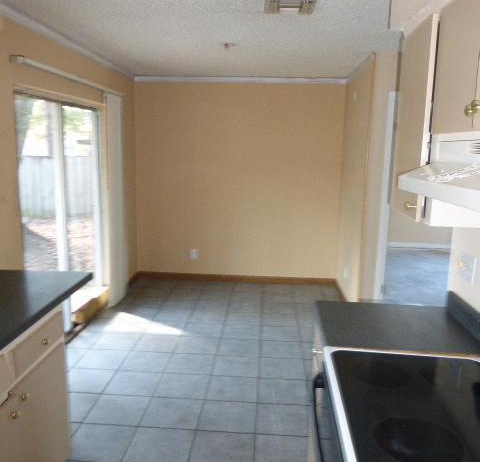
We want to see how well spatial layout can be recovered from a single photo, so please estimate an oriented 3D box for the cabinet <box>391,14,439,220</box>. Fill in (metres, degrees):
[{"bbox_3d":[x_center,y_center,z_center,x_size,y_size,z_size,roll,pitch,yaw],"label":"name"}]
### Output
[{"bbox_3d":[0.826,-0.413,1.790,0.320,0.740,0.430,2,10,4],"label":"cabinet"}]

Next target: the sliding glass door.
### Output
[{"bbox_3d":[-1.441,-0.101,3.894,0.100,1.950,1.660,2,10,4],"label":"sliding glass door"}]

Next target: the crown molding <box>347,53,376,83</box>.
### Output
[{"bbox_3d":[1.126,-1.574,4.584,0.060,0.085,1.360,2,10,4],"label":"crown molding"}]

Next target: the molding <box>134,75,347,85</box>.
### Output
[{"bbox_3d":[-0.018,-1.726,5.296,2.430,0.085,0.060,2,10,4],"label":"molding"}]

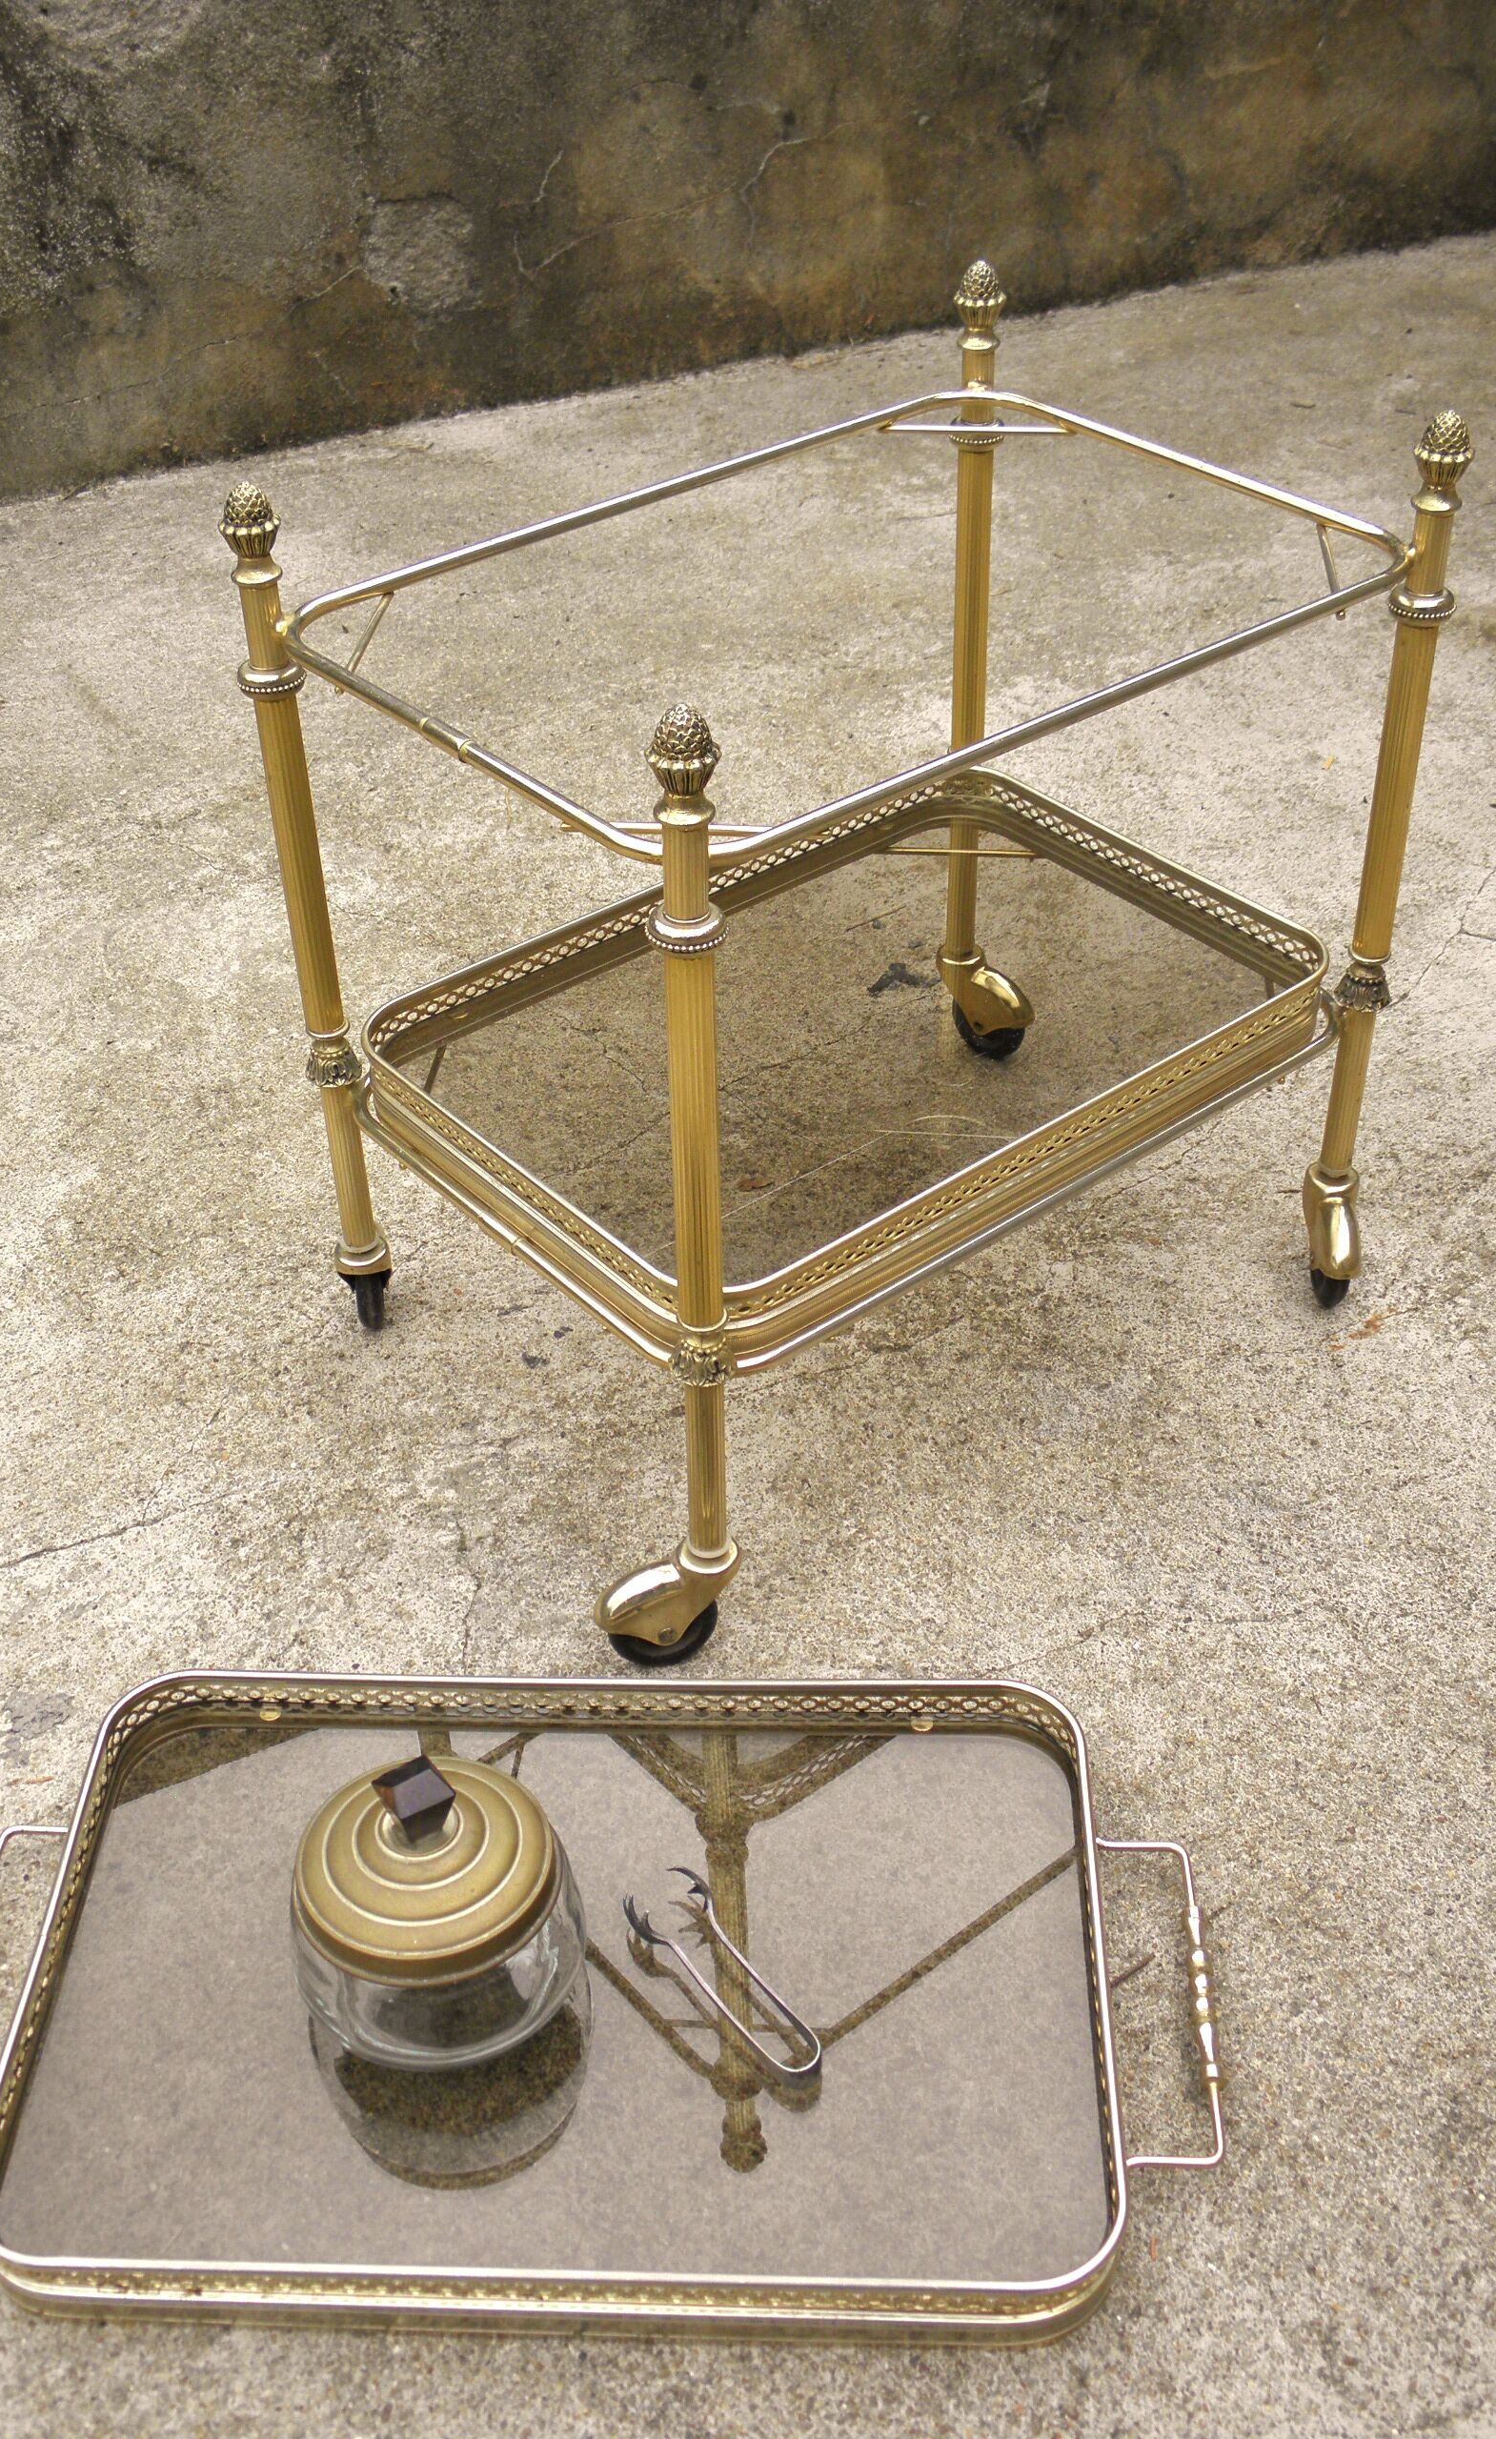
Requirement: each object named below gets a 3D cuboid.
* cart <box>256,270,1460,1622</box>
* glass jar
[{"bbox_3d":[0.068,-0.186,1.569,0.661,0.647,0.458,-28,45,-30],"label":"cart"},{"bbox_3d":[-0.167,0.345,1.258,0.157,0.165,0.157,-1,38,1],"label":"glass jar"}]

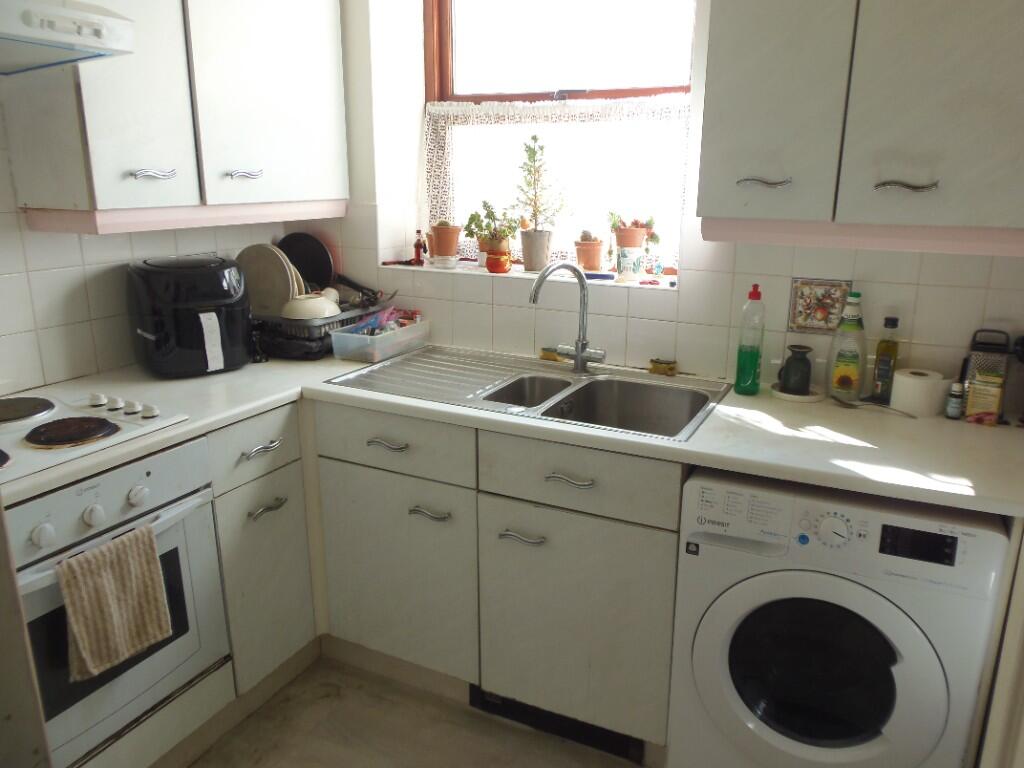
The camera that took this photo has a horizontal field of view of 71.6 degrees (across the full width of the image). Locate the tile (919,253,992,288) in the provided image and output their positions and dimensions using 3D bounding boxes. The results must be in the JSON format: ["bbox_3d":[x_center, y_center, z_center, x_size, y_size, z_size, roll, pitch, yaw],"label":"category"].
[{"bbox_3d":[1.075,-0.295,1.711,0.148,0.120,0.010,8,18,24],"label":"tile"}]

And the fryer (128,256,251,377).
[{"bbox_3d":[-0.935,-0.203,2.070,0.268,0.297,0.286,-14,21,-42],"label":"fryer"}]

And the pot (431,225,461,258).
[{"bbox_3d":[-0.225,-0.491,2.436,0.104,0.101,0.104,1,16,0],"label":"pot"}]

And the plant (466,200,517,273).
[{"bbox_3d":[-0.064,-0.497,2.388,0.175,0.232,0.160,1,15,0],"label":"plant"}]

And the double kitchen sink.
[{"bbox_3d":[0.046,0.073,1.970,0.983,0.168,0.519,8,17,25],"label":"double kitchen sink"}]

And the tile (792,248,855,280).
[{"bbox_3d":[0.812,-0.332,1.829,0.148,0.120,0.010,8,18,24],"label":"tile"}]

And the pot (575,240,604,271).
[{"bbox_3d":[0.262,-0.420,2.348,0.099,0.101,0.099,0,16,0],"label":"pot"}]

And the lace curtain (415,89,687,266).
[{"bbox_3d":[0.136,-0.679,2.398,1.000,0.540,0.045,8,18,24],"label":"lace curtain"}]

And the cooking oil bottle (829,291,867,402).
[{"bbox_3d":[0.877,-0.099,1.839,0.090,0.281,0.082,8,17,25],"label":"cooking oil bottle"}]

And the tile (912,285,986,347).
[{"bbox_3d":[1.101,-0.170,1.785,0.149,0.149,0.008,8,17,24],"label":"tile"}]

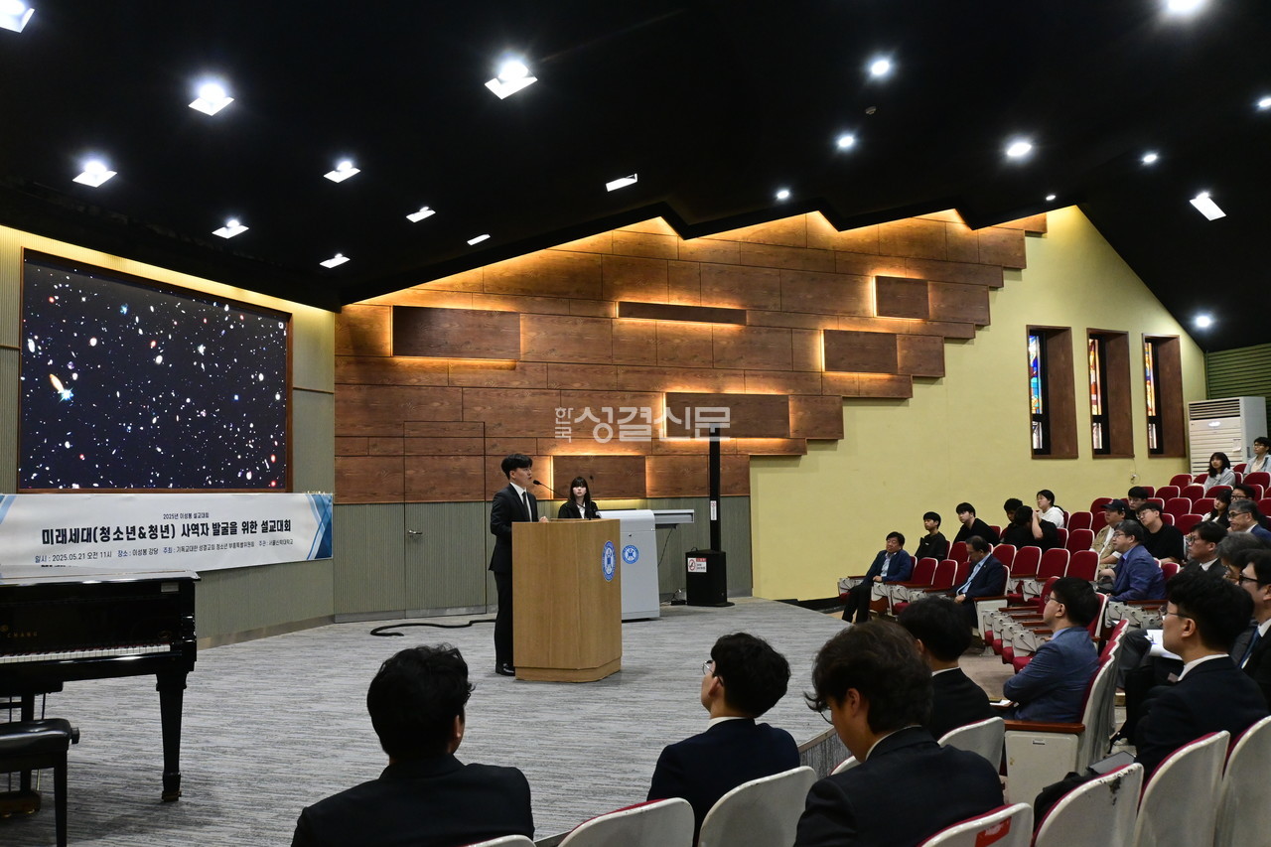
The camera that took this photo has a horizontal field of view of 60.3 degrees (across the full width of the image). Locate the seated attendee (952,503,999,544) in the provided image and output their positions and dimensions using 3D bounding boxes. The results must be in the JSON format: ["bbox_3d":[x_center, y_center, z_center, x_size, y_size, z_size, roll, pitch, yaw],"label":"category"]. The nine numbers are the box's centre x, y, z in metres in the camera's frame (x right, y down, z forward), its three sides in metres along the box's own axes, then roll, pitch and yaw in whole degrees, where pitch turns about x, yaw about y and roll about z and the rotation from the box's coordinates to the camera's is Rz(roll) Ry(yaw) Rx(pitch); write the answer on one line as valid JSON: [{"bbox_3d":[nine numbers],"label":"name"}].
[{"bbox_3d":[4.386,1.662,14.407,0.850,1.230,0.520,0,-4,-14],"label":"seated attendee"}]

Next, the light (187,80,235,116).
[{"bbox_3d":[-3.294,-2.521,8.465,0.245,0.100,0.245,-27,-11,16],"label":"light"}]

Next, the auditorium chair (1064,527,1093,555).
[{"bbox_3d":[5.133,1.747,12.976,0.580,0.945,0.550,0,-4,-10],"label":"auditorium chair"}]

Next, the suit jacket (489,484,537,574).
[{"bbox_3d":[-0.963,0.829,8.660,0.340,0.730,0.480,-3,-4,20],"label":"suit jacket"}]

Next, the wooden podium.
[{"bbox_3d":[-0.512,1.395,8.757,0.660,1.220,0.780,-2,-4,19],"label":"wooden podium"}]

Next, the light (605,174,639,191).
[{"bbox_3d":[-0.174,-2.862,12.824,0.370,0.100,0.370,-20,-4,1],"label":"light"}]

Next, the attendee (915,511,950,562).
[{"bbox_3d":[3.692,1.767,14.006,0.820,1.260,0.500,0,-4,-14],"label":"attendee"}]

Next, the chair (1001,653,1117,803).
[{"bbox_3d":[2.174,1.633,5.608,0.640,0.945,0.560,-3,-4,25],"label":"chair"}]

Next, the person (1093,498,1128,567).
[{"bbox_3d":[5.092,1.524,12.279,0.800,1.300,0.520,-1,-4,-8],"label":"person"}]

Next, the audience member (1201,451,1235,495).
[{"bbox_3d":[7.842,1.009,15.031,0.780,1.260,0.470,0,-4,-17],"label":"audience member"}]

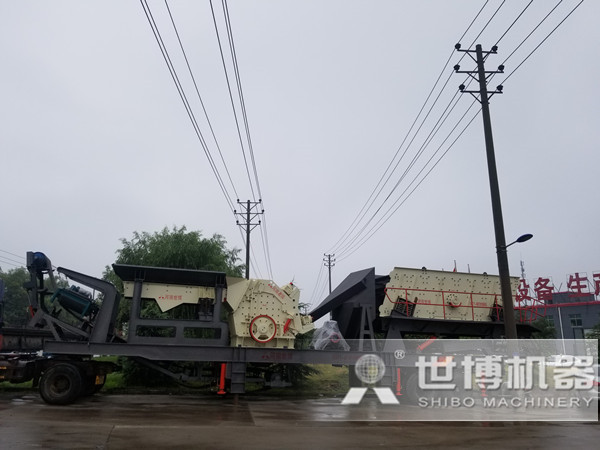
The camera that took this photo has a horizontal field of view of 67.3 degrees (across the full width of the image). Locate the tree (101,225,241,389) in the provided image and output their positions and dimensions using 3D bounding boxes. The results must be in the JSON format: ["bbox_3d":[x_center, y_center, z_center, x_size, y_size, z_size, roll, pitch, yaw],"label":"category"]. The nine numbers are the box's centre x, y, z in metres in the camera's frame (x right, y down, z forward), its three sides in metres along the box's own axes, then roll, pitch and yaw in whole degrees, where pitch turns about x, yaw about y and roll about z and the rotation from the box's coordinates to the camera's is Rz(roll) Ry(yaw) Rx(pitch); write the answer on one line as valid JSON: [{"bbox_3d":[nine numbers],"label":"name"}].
[{"bbox_3d":[-4.929,2.912,17.613,5.200,5.864,5.000,-1,-13,0],"label":"tree"}]

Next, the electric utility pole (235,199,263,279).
[{"bbox_3d":[-2.883,2.996,24.906,1.680,9.216,0.300,0,-13,-2],"label":"electric utility pole"}]

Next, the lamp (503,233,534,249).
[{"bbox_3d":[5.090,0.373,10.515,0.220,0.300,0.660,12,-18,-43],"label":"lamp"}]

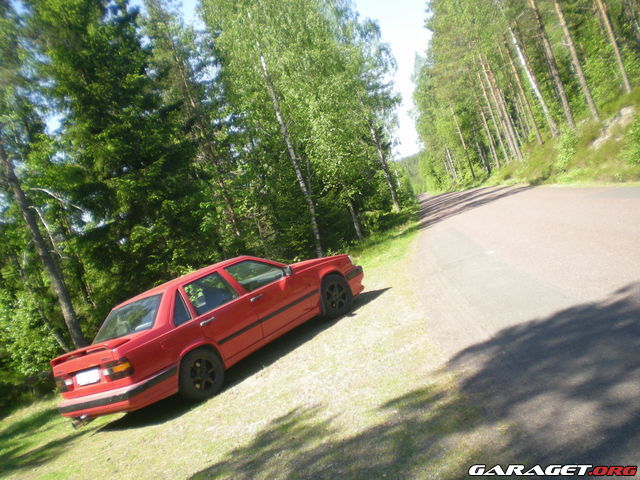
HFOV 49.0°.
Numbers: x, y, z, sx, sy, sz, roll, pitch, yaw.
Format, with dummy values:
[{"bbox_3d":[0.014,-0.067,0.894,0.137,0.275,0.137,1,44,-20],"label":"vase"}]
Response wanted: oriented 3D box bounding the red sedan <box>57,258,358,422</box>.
[{"bbox_3d":[-1.314,1.047,9.691,1.770,1.390,4.660,-19,4,42],"label":"red sedan"}]

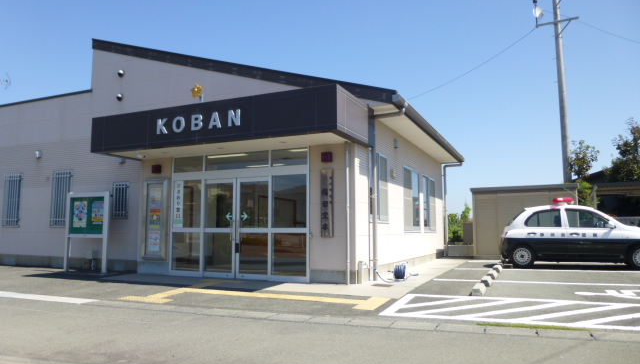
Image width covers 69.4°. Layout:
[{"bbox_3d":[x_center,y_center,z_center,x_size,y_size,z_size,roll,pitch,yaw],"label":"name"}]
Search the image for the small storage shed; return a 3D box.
[{"bbox_3d":[6.849,1.394,15.450,3.150,2.320,1.900,-3,-6,25],"label":"small storage shed"}]

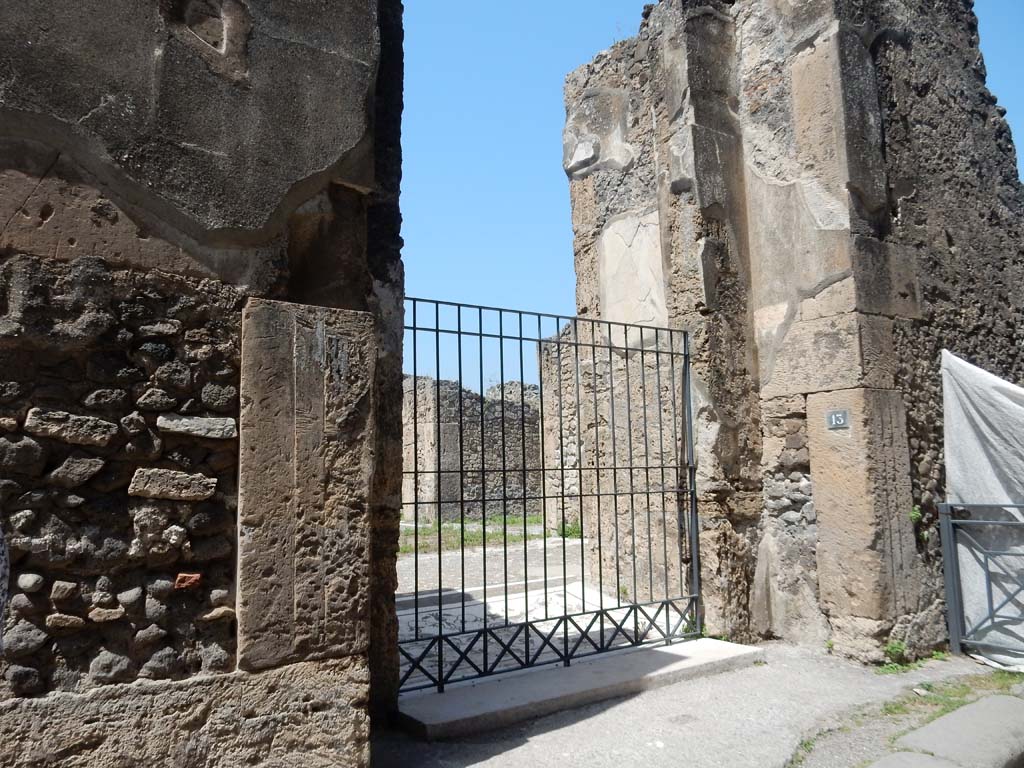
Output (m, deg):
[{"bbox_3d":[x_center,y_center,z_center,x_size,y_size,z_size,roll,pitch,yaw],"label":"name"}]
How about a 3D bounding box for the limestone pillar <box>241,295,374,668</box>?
[{"bbox_3d":[-0.950,0.417,3.219,0.545,1.463,0.420,3,-7,-32],"label":"limestone pillar"}]

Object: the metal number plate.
[{"bbox_3d":[2.383,0.264,5.411,0.012,0.135,0.168,3,-7,-32],"label":"metal number plate"}]

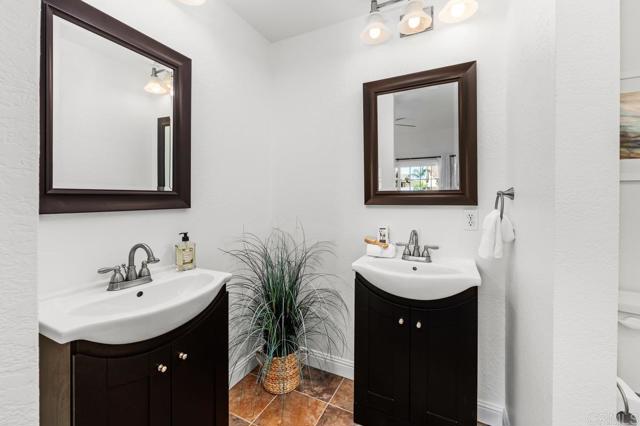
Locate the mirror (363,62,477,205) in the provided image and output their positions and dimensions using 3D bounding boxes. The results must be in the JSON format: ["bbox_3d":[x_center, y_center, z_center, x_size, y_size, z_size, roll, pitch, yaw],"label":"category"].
[{"bbox_3d":[0.571,-0.441,1.487,0.628,0.788,0.030,1,2,26],"label":"mirror"}]

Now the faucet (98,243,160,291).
[{"bbox_3d":[-0.740,0.208,1.002,0.155,0.172,0.205,1,2,26],"label":"faucet"}]

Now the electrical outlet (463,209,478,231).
[{"bbox_3d":[0.835,0.039,1.371,0.073,0.116,0.010,1,2,26],"label":"electrical outlet"}]

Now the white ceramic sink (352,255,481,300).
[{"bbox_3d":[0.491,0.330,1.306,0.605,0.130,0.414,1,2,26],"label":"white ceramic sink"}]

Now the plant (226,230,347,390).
[{"bbox_3d":[-0.235,0.615,1.572,0.660,0.990,0.660,1,2,26],"label":"plant"}]

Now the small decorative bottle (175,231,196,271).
[{"bbox_3d":[-0.672,0.184,1.242,0.060,0.195,0.080,2,3,41],"label":"small decorative bottle"}]

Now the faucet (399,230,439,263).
[{"bbox_3d":[0.533,0.186,1.380,0.215,0.172,0.155,1,2,26],"label":"faucet"}]

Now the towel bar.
[{"bbox_3d":[0.881,-0.035,1.185,0.066,0.168,0.150,1,2,26],"label":"towel bar"}]

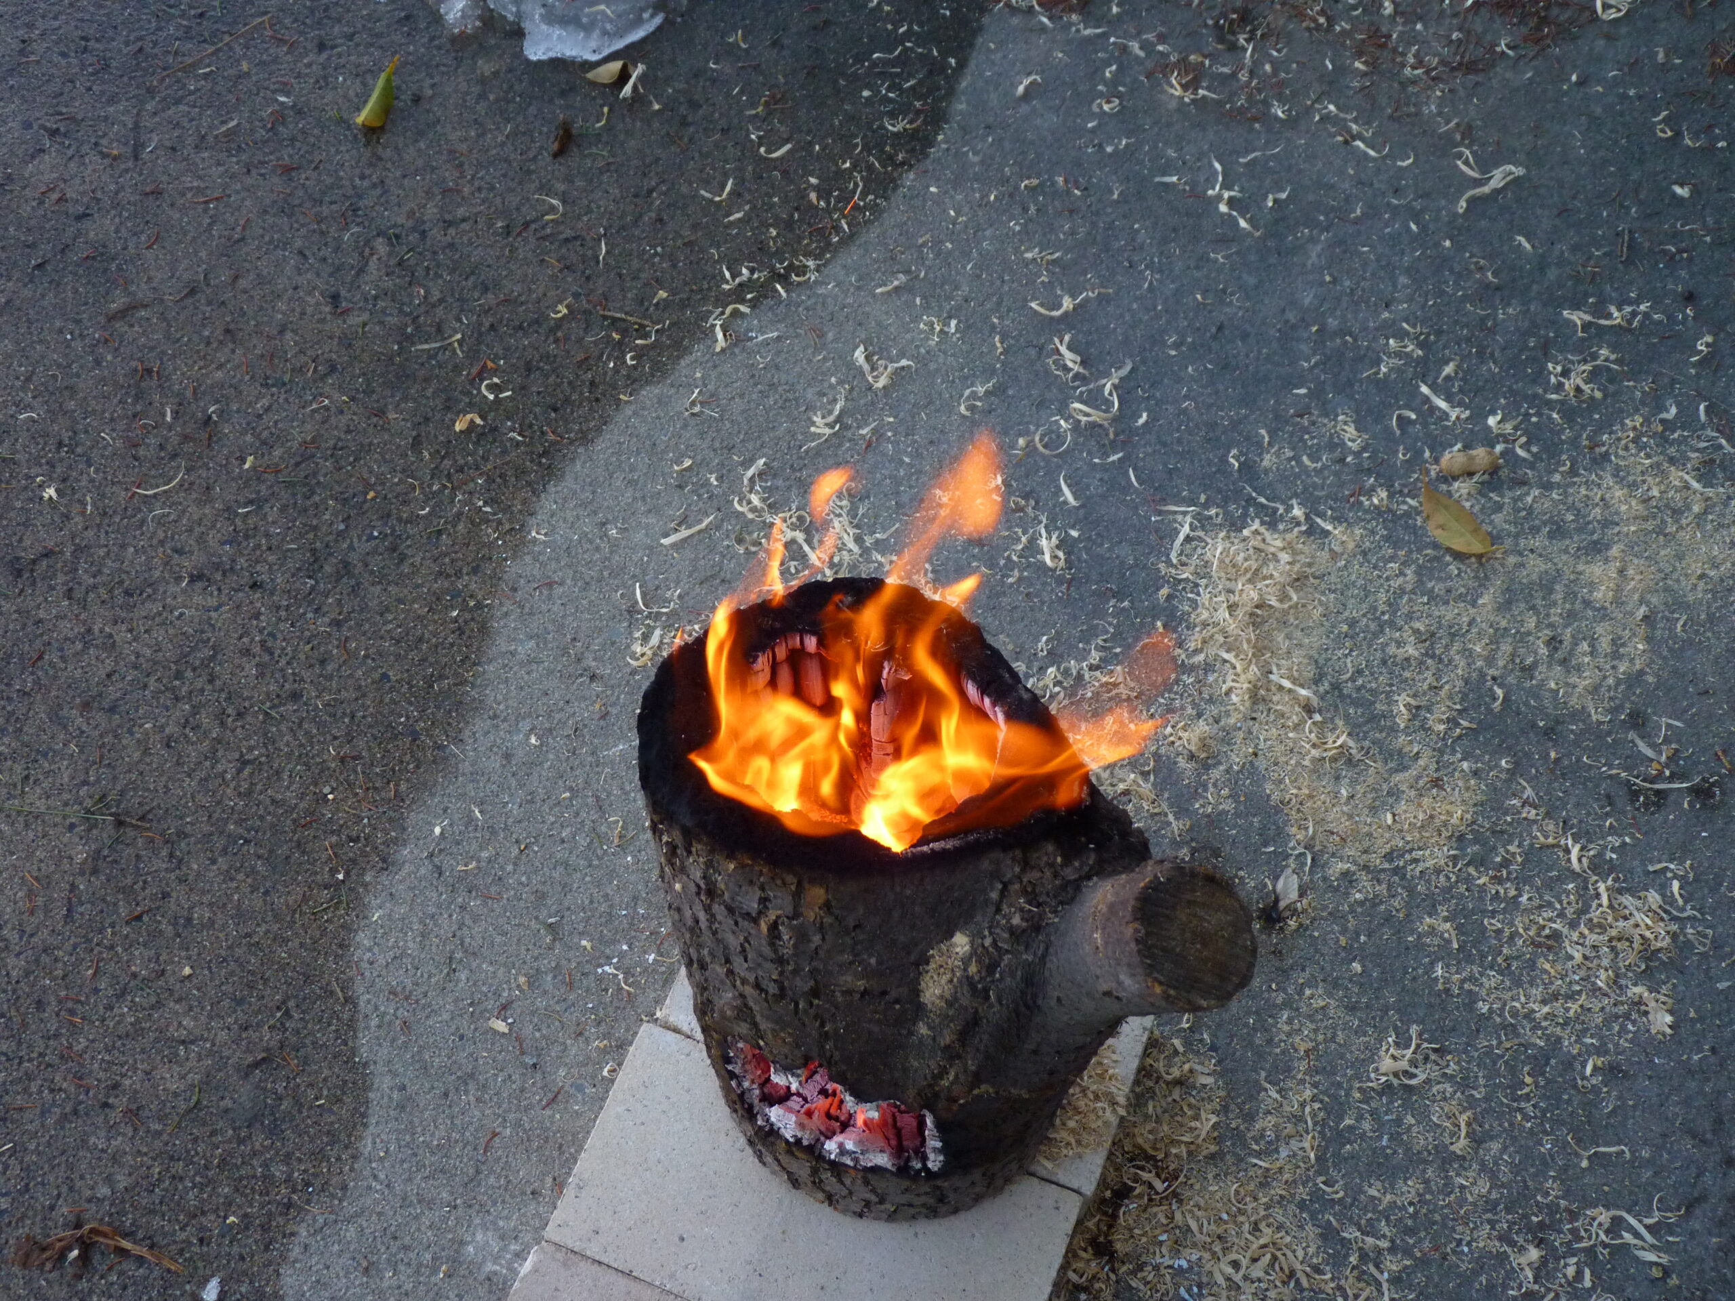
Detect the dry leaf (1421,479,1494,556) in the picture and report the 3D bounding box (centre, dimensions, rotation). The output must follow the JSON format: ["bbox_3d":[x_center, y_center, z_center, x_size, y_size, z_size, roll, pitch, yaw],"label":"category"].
[{"bbox_3d":[0.352,-0.080,1.213,0.033,0.010,0.066,-31,65,-17],"label":"dry leaf"}]

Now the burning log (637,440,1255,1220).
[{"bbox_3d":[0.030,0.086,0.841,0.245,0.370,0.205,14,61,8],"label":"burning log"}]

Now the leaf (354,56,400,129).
[{"bbox_3d":[-0.337,-0.386,1.384,0.026,0.018,0.077,9,60,5],"label":"leaf"}]

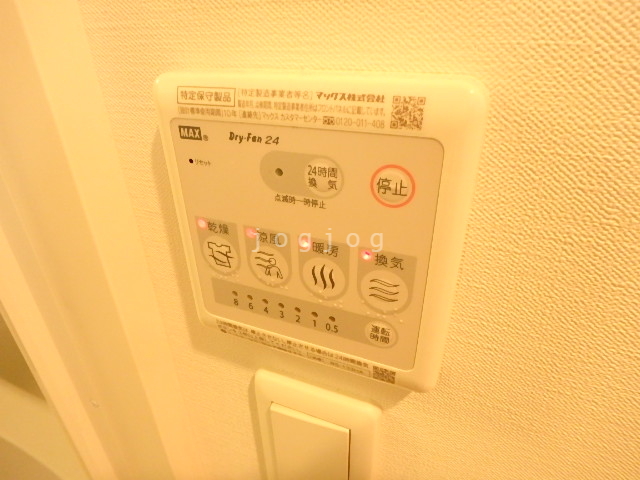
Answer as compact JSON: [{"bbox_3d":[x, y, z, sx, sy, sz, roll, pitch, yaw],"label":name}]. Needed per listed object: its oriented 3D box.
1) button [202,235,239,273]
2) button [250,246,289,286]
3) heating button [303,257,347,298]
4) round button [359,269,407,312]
[{"bbox_3d":[-0.042,0.006,0.165,0.017,0.017,0.003,11,29,21],"label":"button"},{"bbox_3d":[-0.021,0.011,0.159,0.018,0.018,0.004,10,29,20],"label":"button"},{"bbox_3d":[0.001,0.014,0.148,0.017,0.017,0.003,11,29,21],"label":"heating button"},{"bbox_3d":[0.023,0.019,0.140,0.017,0.017,0.003,11,29,21],"label":"round button"}]

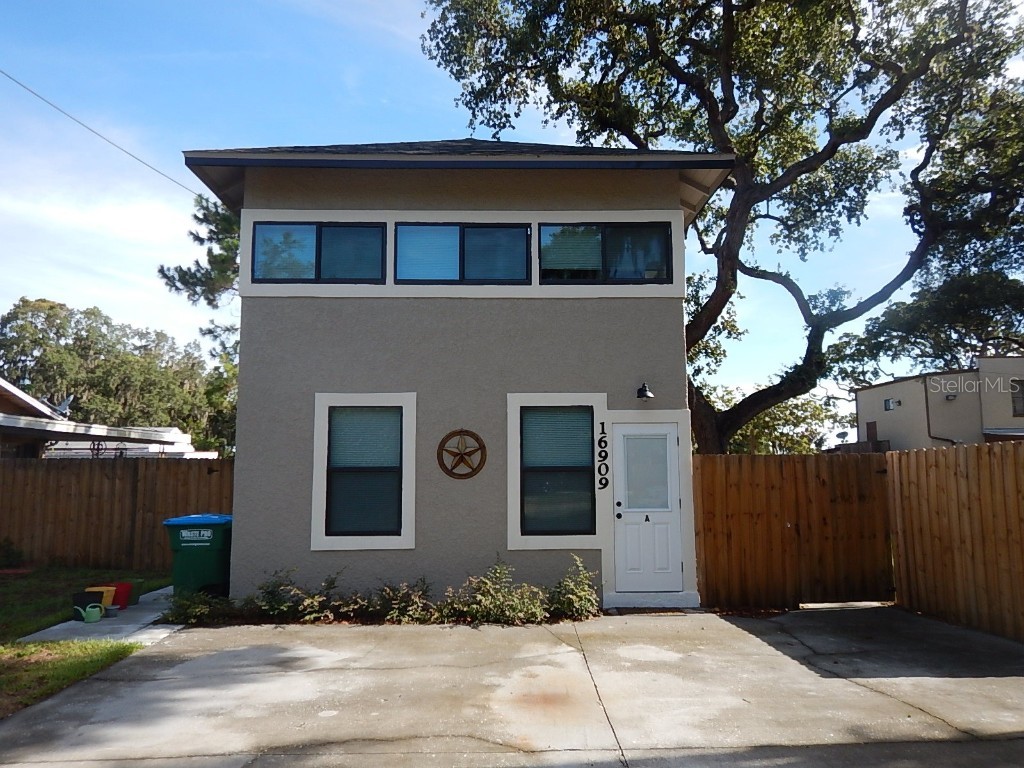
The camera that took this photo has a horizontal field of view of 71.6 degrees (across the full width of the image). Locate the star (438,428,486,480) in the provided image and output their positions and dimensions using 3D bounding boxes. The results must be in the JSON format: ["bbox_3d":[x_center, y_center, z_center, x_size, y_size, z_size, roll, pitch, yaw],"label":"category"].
[{"bbox_3d":[-0.611,0.860,8.690,0.611,0.614,0.060,0,-6,-1],"label":"star"}]

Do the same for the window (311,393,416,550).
[{"bbox_3d":[-1.796,1.059,8.693,1.248,1.897,0.100,0,-6,-1],"label":"window"}]

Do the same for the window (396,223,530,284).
[{"bbox_3d":[-0.613,-1.645,9.007,1.717,0.788,0.100,0,-6,-1],"label":"window"}]

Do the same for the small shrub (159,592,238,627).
[{"bbox_3d":[-3.506,2.475,7.967,0.892,0.309,0.660,0,-6,0],"label":"small shrub"}]

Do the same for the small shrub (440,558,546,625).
[{"bbox_3d":[-0.211,2.315,8.012,1.242,0.635,0.780,0,-6,0],"label":"small shrub"}]

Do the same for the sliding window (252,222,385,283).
[{"bbox_3d":[-2.424,-1.653,8.967,1.673,0.780,0.100,0,-6,-1],"label":"sliding window"}]

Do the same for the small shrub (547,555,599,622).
[{"bbox_3d":[0.738,2.330,8.304,0.600,0.700,0.520,0,-6,-1],"label":"small shrub"}]

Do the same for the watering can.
[{"bbox_3d":[-4.541,2.459,7.649,0.280,0.190,0.140,3,-7,-30],"label":"watering can"}]

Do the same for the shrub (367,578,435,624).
[{"bbox_3d":[-1.257,2.415,8.003,0.774,0.435,0.620,0,-6,0],"label":"shrub"}]

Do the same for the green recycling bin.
[{"bbox_3d":[-3.845,2.192,9.029,0.870,1.080,0.740,0,-6,0],"label":"green recycling bin"}]

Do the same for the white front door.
[{"bbox_3d":[1.650,1.493,8.656,0.816,2.033,0.060,0,-6,0],"label":"white front door"}]

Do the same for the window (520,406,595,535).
[{"bbox_3d":[0.562,1.060,8.708,0.903,1.567,0.080,0,-6,0],"label":"window"}]

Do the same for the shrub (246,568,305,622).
[{"bbox_3d":[-2.684,2.368,8.057,0.677,0.538,0.600,0,-6,0],"label":"shrub"}]

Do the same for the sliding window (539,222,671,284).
[{"bbox_3d":[1.193,-1.656,9.048,1.686,0.792,0.100,0,-6,-1],"label":"sliding window"}]

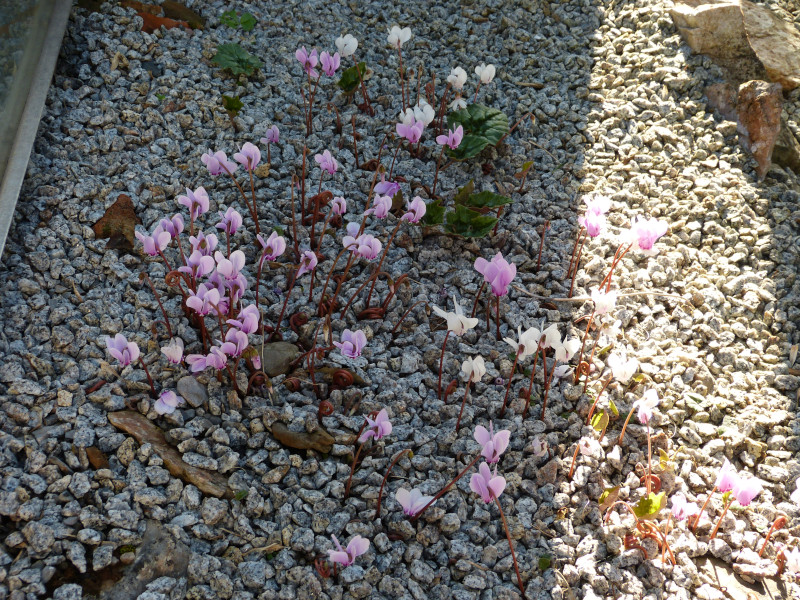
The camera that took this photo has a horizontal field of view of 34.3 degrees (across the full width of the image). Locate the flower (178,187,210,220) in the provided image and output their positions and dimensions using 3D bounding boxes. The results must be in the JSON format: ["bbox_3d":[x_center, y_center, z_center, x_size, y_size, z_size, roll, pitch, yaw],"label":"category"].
[{"bbox_3d":[-0.185,-0.086,1.160,0.026,0.026,0.024,-26,42,-32],"label":"flower"}]

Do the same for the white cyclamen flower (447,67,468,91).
[{"bbox_3d":[0.054,-0.210,1.227,0.020,0.021,0.018,0,38,0],"label":"white cyclamen flower"}]

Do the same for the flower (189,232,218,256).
[{"bbox_3d":[-0.180,-0.052,1.185,0.025,0.020,0.024,-18,39,-24],"label":"flower"}]

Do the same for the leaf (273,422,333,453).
[{"bbox_3d":[-0.069,0.098,0.918,0.051,0.012,0.019,17,41,20],"label":"leaf"}]

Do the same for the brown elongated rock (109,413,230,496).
[{"bbox_3d":[-0.161,0.108,0.905,0.022,0.015,0.118,-31,48,-33],"label":"brown elongated rock"}]

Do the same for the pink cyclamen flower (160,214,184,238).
[{"bbox_3d":[-0.202,-0.065,1.151,0.023,0.024,0.020,-13,40,-16],"label":"pink cyclamen flower"}]

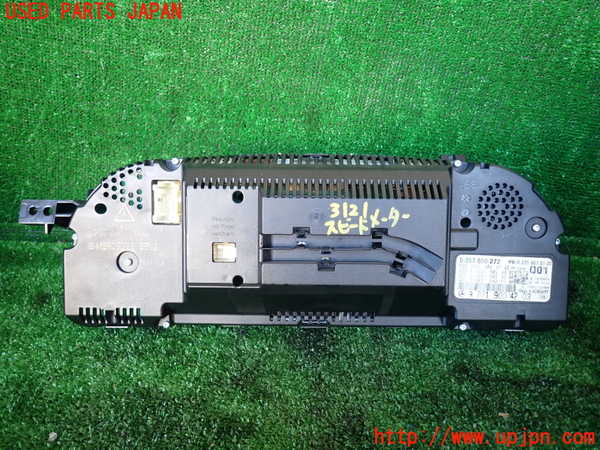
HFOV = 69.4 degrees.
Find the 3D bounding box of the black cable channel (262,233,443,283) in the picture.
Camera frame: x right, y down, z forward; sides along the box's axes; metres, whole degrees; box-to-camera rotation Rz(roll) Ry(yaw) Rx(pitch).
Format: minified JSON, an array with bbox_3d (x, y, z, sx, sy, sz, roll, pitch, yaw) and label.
[{"bbox_3d":[0.045,0.028,0.375,0.156,0.045,0.009,1,0,0],"label":"black cable channel"}]

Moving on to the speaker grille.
[{"bbox_3d":[0.174,-0.016,0.375,0.041,0.041,0.004,1,0,0],"label":"speaker grille"}]

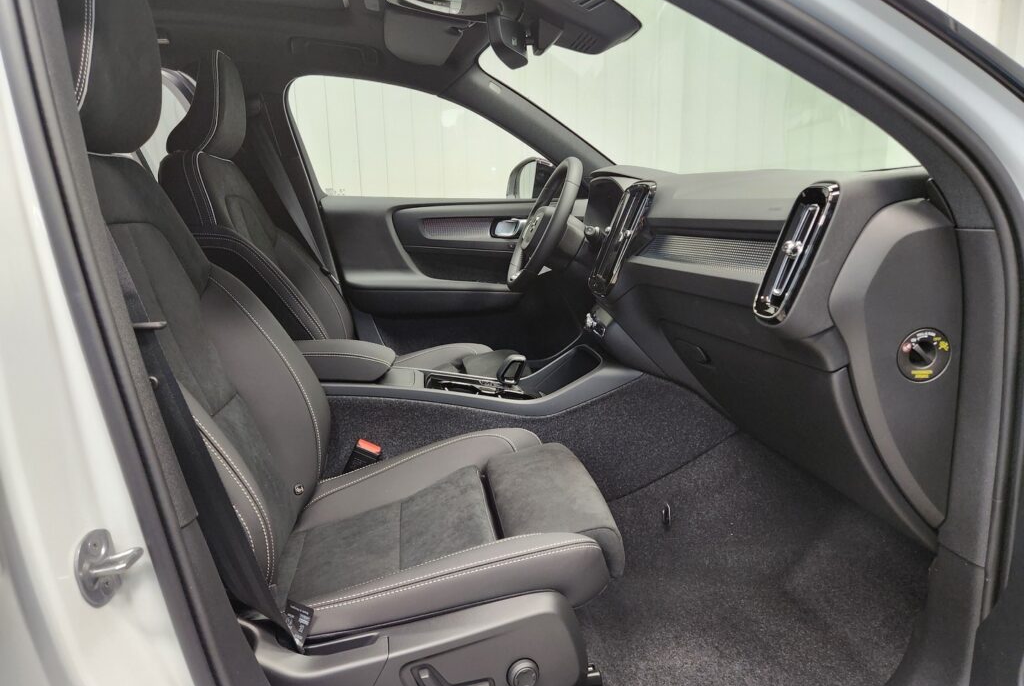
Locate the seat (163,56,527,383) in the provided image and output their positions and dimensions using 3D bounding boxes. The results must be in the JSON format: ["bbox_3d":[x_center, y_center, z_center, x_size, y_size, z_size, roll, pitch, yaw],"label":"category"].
[{"bbox_3d":[-0.384,-0.163,1.792,0.880,1.100,0.540,-4,15,-10],"label":"seat"}]

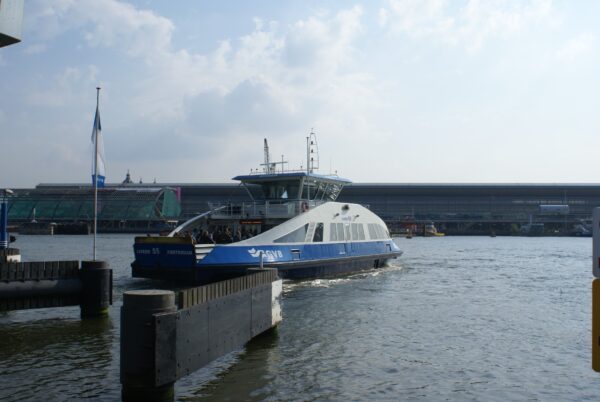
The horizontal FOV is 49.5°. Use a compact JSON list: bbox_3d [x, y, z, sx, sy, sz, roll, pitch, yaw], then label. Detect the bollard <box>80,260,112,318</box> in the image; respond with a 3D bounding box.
[{"bbox_3d":[-7.820,3.406,25.000,1.120,2.220,1.120,1,-2,-18],"label":"bollard"}]

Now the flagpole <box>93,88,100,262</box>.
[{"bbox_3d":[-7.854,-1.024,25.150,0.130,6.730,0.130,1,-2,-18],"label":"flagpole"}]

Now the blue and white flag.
[{"bbox_3d":[-7.840,-2.090,25.200,0.540,3.230,0.350,1,-2,-18],"label":"blue and white flag"}]

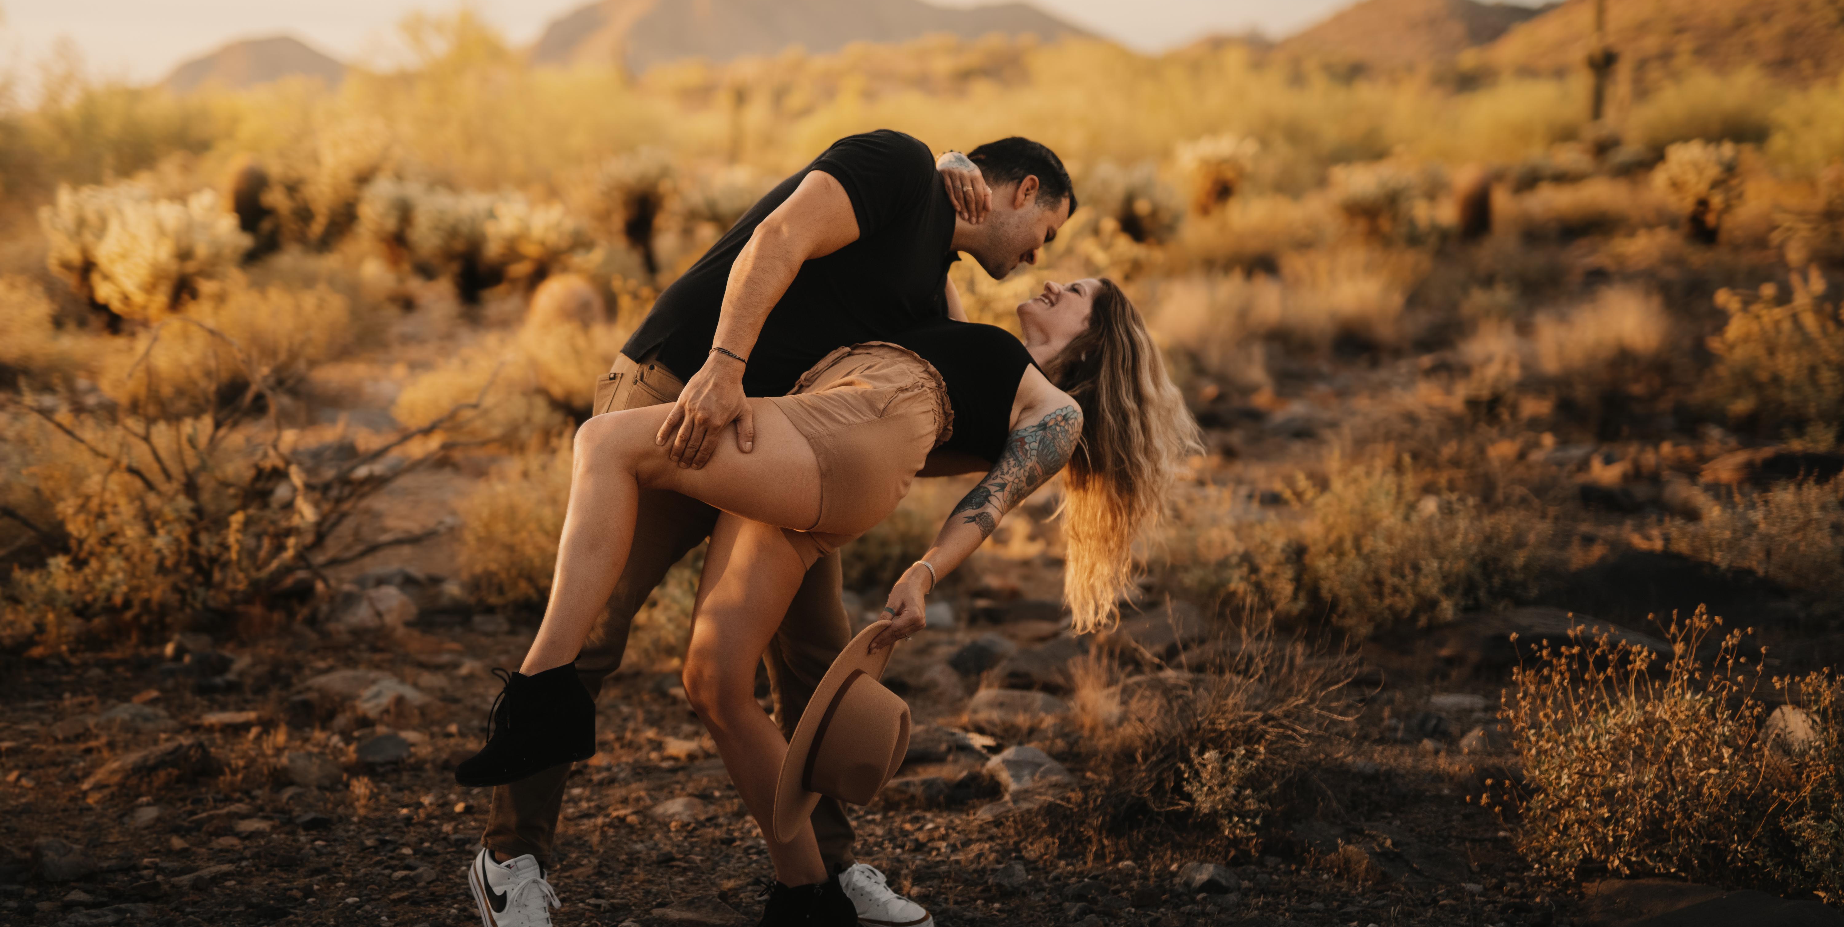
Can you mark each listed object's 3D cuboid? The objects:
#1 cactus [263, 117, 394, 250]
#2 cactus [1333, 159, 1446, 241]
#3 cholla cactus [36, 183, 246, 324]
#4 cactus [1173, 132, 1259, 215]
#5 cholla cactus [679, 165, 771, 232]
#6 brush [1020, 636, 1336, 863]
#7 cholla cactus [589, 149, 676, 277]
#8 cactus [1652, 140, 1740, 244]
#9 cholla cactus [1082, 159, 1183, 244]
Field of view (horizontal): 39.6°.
[{"bbox_3d":[-5.908,-2.756,25.394,1.305,1.336,1.201,0,8,0],"label":"cactus"},{"bbox_3d":[4.874,-2.725,26.839,1.196,0.887,1.100,0,8,0],"label":"cactus"},{"bbox_3d":[-5.114,-1.370,16.751,1.343,0.913,1.236,0,8,0],"label":"cholla cactus"},{"bbox_3d":[3.657,-3.513,31.779,1.058,1.120,0.973,0,8,0],"label":"cactus"},{"bbox_3d":[-2.137,-2.820,27.771,1.002,0.825,0.922,0,8,0],"label":"cholla cactus"},{"bbox_3d":[0.507,0.497,4.966,0.630,0.380,0.550,0,8,0],"label":"brush"},{"bbox_3d":[-2.439,-2.102,21.543,0.730,1.075,0.671,0,8,0],"label":"cholla cactus"},{"bbox_3d":[8.136,-2.836,26.824,0.939,1.111,0.863,0,8,0],"label":"cactus"},{"bbox_3d":[2.178,-2.695,26.542,1.048,0.907,0.964,0,8,0],"label":"cholla cactus"}]

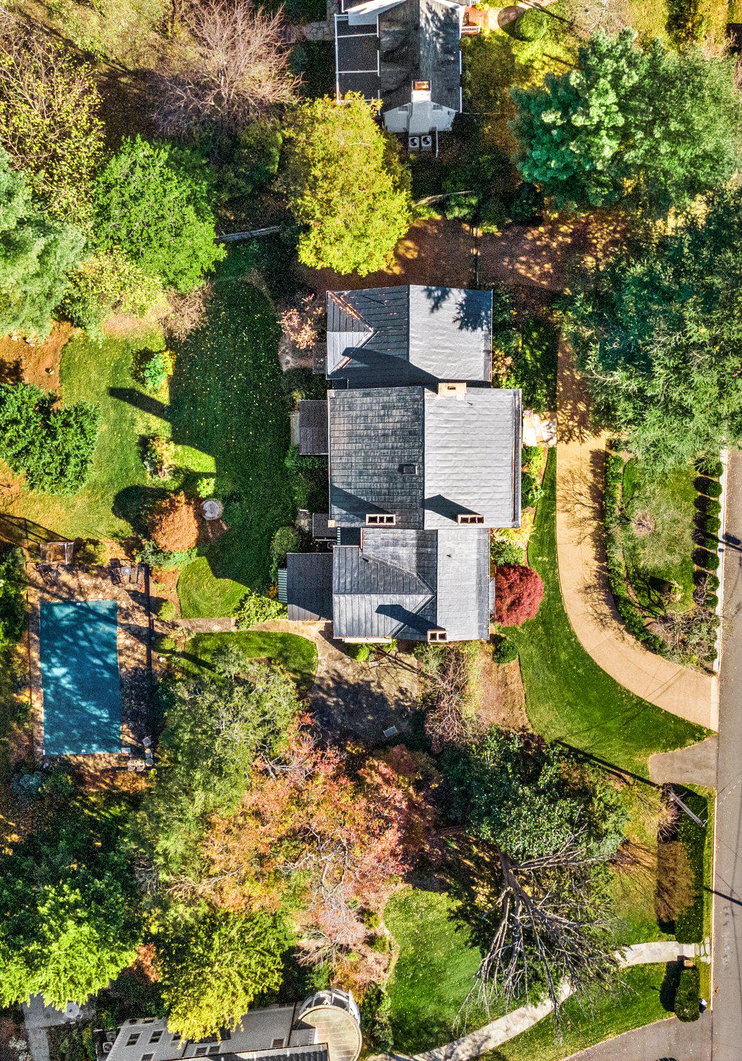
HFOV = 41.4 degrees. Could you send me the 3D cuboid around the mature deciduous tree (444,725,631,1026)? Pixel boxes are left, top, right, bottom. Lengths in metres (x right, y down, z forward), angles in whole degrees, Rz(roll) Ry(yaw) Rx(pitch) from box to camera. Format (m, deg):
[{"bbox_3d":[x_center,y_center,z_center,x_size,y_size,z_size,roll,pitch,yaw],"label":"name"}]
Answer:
[{"bbox_3d":[11.552,23.980,69.531,12.820,15.500,17.960,0,94,1],"label":"mature deciduous tree"}]

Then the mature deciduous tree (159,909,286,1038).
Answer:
[{"bbox_3d":[-10.714,32.235,71.880,9.120,12.500,7.500,0,94,1],"label":"mature deciduous tree"}]

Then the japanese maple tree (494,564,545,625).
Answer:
[{"bbox_3d":[11.159,4.894,74.377,3.990,3.500,4.670,0,94,1],"label":"japanese maple tree"}]

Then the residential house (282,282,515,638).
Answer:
[{"bbox_3d":[1.949,-4.481,69.433,16.940,12.500,24.170,0,94,1],"label":"residential house"}]

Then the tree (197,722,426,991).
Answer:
[{"bbox_3d":[-4.166,23.099,70.468,16.340,14.000,18.390,0,94,1],"label":"tree"}]

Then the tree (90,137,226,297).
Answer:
[{"bbox_3d":[-15.300,-22.410,71.690,9.360,12.000,10.390,0,91,0],"label":"tree"}]

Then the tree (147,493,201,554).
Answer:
[{"bbox_3d":[-15.340,-0.560,76.300,4.220,3.400,4.830,0,91,0],"label":"tree"}]

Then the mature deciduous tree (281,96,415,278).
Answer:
[{"bbox_3d":[-1.749,-22.576,65.372,8.930,18.500,8.830,0,94,1],"label":"mature deciduous tree"}]

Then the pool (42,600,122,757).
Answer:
[{"bbox_3d":[-22.787,11.574,77.809,6.080,1.500,12.120,-1,94,1],"label":"pool"}]

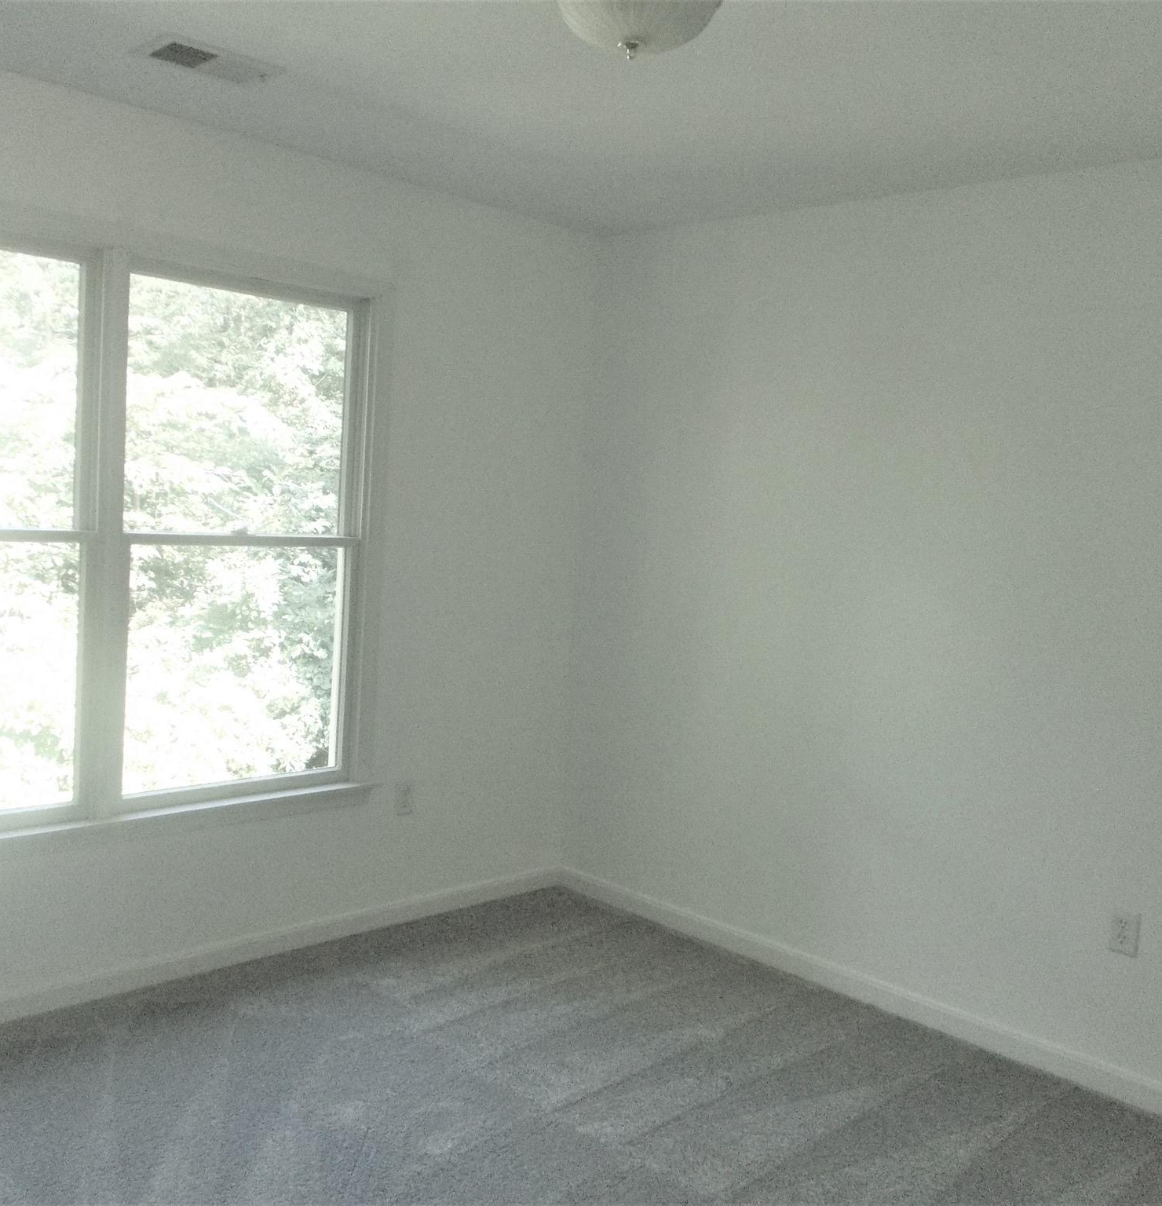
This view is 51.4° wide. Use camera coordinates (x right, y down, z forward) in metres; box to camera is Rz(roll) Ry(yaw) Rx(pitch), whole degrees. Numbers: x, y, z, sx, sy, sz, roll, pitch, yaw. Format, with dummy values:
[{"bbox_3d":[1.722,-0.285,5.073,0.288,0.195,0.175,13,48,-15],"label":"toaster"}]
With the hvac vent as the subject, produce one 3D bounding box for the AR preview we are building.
[{"bbox_3d":[-0.869,-1.250,2.802,0.196,0.015,0.288,8,7,44],"label":"hvac vent"}]

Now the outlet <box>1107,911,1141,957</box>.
[{"bbox_3d":[1.423,0.868,3.166,0.071,0.114,0.010,8,7,44],"label":"outlet"}]

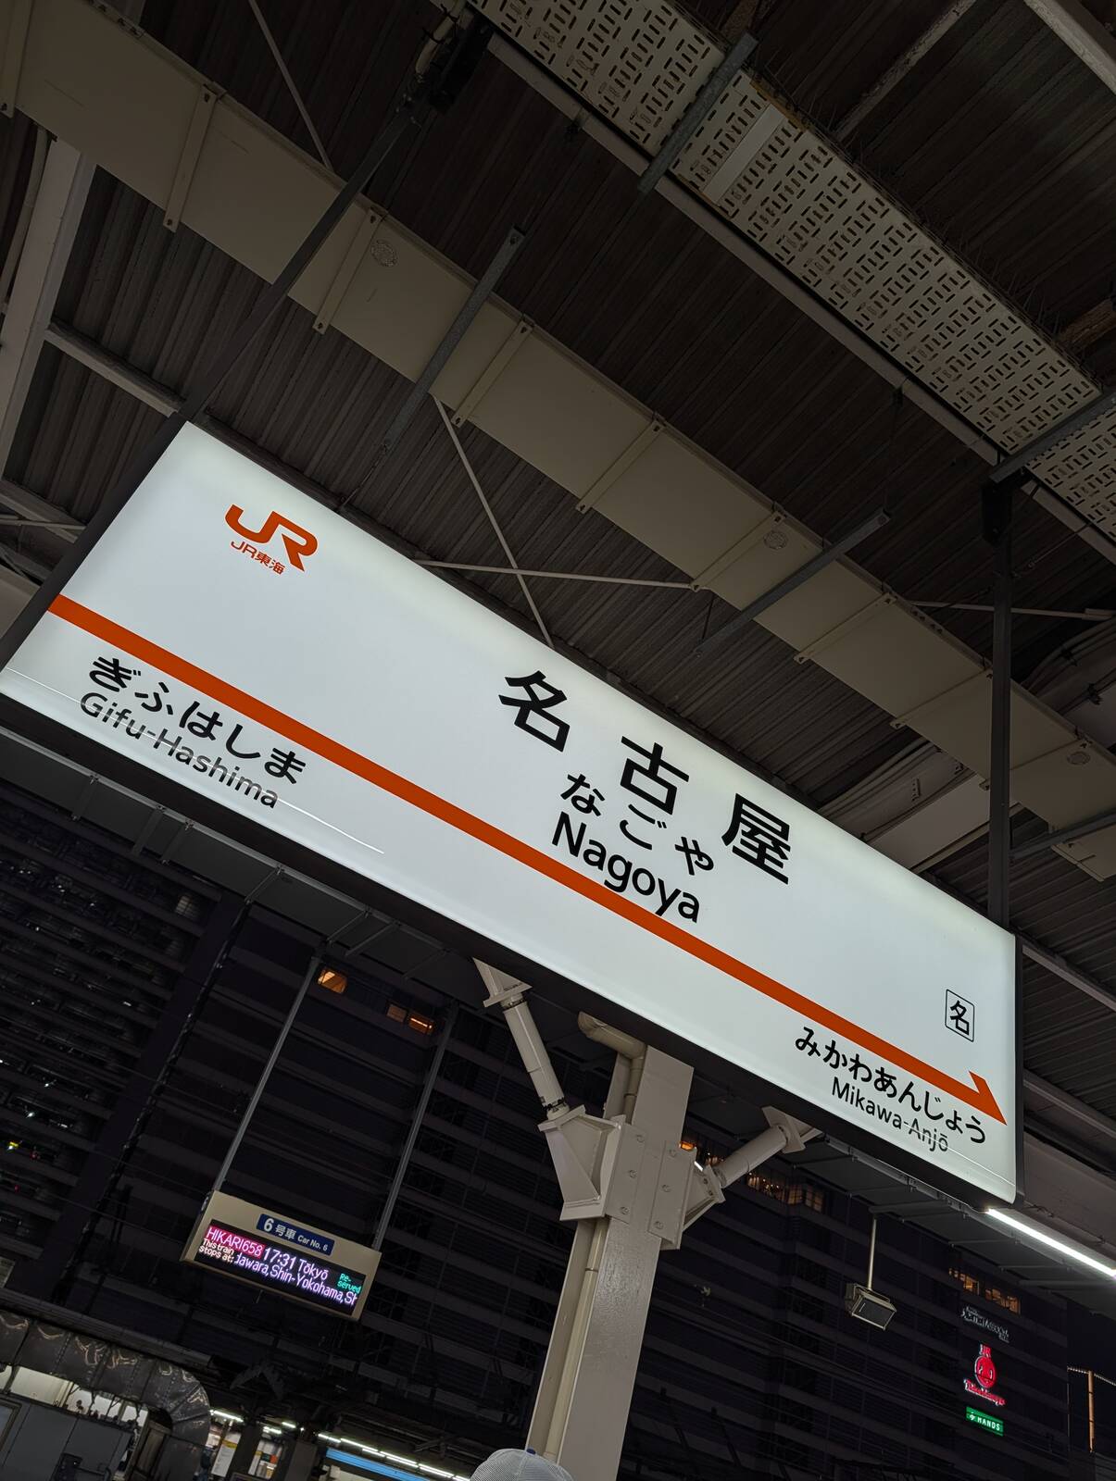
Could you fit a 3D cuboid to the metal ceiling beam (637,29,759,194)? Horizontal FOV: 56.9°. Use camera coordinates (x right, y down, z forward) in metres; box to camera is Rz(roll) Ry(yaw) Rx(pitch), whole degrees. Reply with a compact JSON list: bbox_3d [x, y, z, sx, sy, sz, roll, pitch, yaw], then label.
[{"bbox_3d":[0.370,-1.692,2.783,0.043,0.043,0.484,30,-36,-18],"label":"metal ceiling beam"}]

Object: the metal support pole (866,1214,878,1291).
[{"bbox_3d":[2.603,4.238,8.535,0.032,0.595,0.032,30,-36,-18],"label":"metal support pole"}]

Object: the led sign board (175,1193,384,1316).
[{"bbox_3d":[-1.668,3.158,6.285,1.142,0.392,0.160,30,-36,-18],"label":"led sign board"}]

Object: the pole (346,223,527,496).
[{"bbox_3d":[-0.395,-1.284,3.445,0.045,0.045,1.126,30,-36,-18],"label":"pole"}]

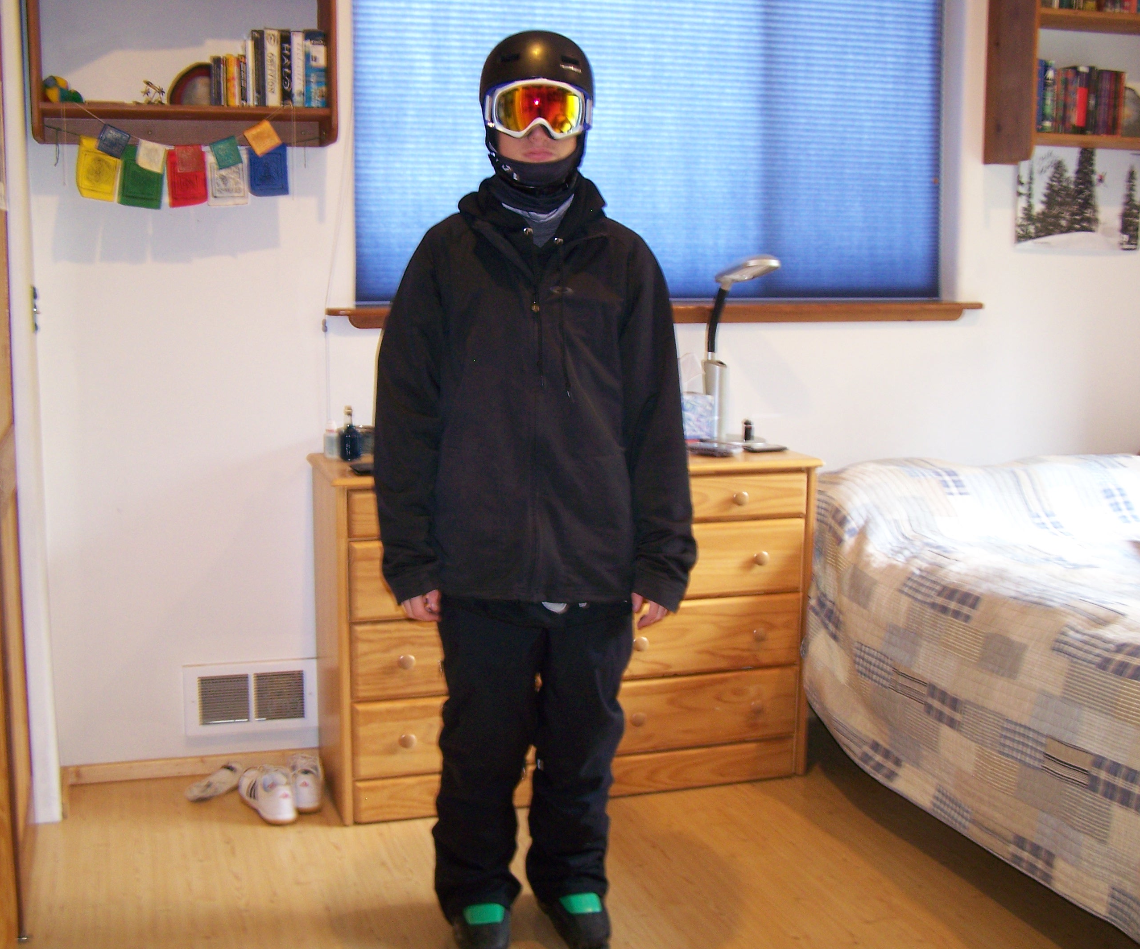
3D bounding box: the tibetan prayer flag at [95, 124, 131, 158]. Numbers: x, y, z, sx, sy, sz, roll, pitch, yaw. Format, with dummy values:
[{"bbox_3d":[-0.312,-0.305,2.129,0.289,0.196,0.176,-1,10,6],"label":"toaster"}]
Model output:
[{"bbox_3d":[-1.069,-0.780,3.249,0.069,0.059,0.015,19,3,-16],"label":"tibetan prayer flag"}]

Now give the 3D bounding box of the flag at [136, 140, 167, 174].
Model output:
[{"bbox_3d":[-0.991,-0.752,3.287,0.065,0.061,0.010,7,7,-17],"label":"flag"}]

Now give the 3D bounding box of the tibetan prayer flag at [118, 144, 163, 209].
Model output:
[{"bbox_3d":[-1.038,-0.724,3.368,0.101,0.145,0.012,7,7,-17],"label":"tibetan prayer flag"}]

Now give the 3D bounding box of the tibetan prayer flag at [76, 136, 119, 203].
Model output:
[{"bbox_3d":[-1.134,-0.737,3.339,0.096,0.148,0.015,4,8,-16],"label":"tibetan prayer flag"}]

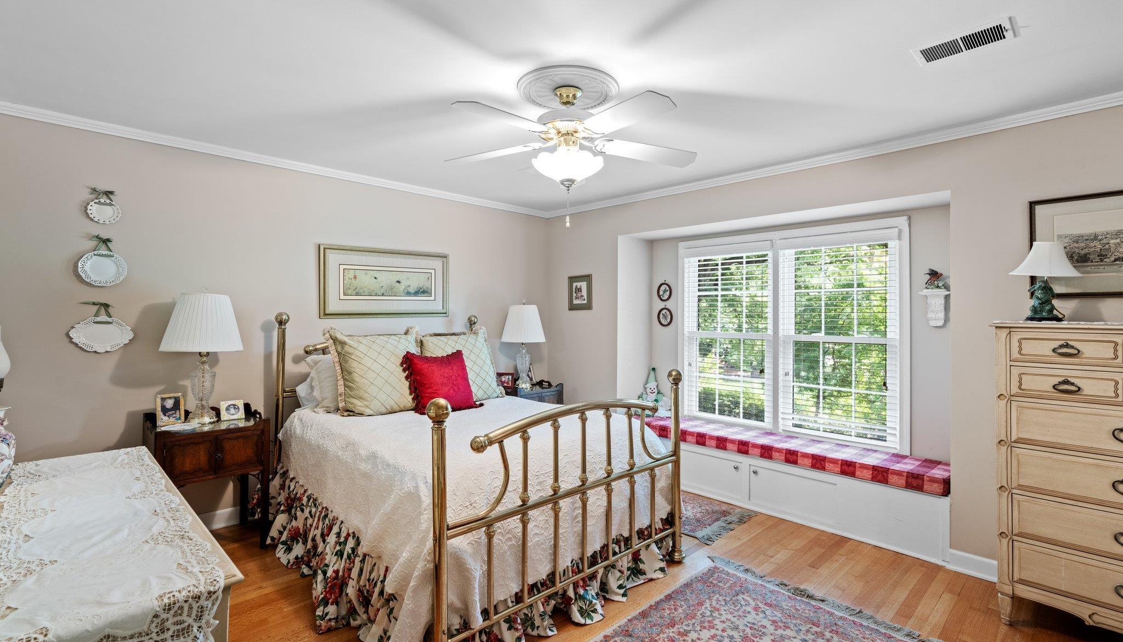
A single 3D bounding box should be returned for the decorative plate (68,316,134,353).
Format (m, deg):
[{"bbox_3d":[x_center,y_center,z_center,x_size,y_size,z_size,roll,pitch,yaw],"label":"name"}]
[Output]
[{"bbox_3d":[-2.566,0.076,2.792,0.271,0.201,0.025,0,1,-44],"label":"decorative plate"}]

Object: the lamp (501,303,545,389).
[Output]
[{"bbox_3d":[-0.344,0.215,4.537,0.410,0.790,0.410,1,1,0],"label":"lamp"}]

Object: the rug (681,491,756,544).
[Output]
[{"bbox_3d":[0.684,1.348,3.761,0.660,0.012,1.300,0,1,-44],"label":"rug"}]

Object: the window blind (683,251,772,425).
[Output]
[{"bbox_3d":[1.391,0.139,4.254,0.055,1.429,0.790,0,1,-44],"label":"window blind"}]

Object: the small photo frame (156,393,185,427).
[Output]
[{"bbox_3d":[-2.173,0.489,2.771,0.025,0.175,0.119,-12,-7,36],"label":"small photo frame"}]

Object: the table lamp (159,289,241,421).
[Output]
[{"bbox_3d":[-2.093,0.208,2.921,0.400,0.770,0.400,0,1,-44],"label":"table lamp"}]

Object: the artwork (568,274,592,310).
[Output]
[{"bbox_3d":[0.187,-0.268,4.802,0.025,0.329,0.314,0,1,-44],"label":"artwork"}]

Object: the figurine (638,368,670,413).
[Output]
[{"bbox_3d":[0.813,0.647,4.430,0.290,0.440,0.250,1,1,10],"label":"figurine"}]

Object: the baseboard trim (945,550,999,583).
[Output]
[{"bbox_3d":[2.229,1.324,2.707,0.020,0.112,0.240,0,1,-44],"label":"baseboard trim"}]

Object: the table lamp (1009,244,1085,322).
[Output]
[{"bbox_3d":[2.237,-0.184,2.318,0.250,0.370,0.250,0,1,-44],"label":"table lamp"}]

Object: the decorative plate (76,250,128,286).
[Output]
[{"bbox_3d":[-2.559,-0.295,2.786,0.208,0.200,0.030,0,1,-44],"label":"decorative plate"}]

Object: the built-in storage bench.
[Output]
[{"bbox_3d":[1.503,1.111,3.812,0.482,0.505,2.389,0,1,-44],"label":"built-in storage bench"}]

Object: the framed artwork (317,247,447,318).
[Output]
[{"bbox_3d":[-1.358,-0.293,3.956,1.059,0.537,0.030,0,1,-44],"label":"framed artwork"}]

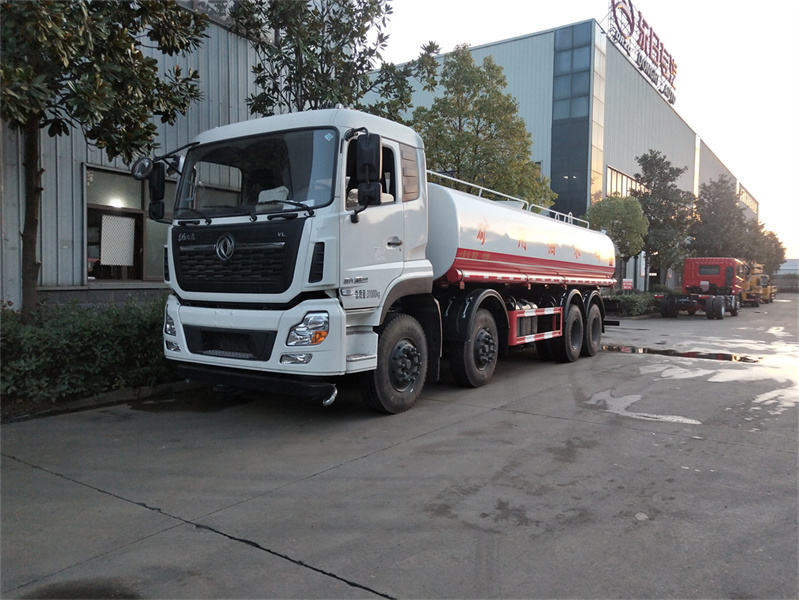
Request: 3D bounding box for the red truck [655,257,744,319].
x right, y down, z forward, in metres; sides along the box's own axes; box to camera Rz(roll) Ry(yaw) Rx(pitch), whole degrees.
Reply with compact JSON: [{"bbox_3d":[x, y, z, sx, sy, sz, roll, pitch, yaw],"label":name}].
[{"bbox_3d":[14.968,-0.560,28.568,2.500,3.020,8.700,2,2,36],"label":"red truck"}]

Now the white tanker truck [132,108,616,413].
[{"bbox_3d":[1.313,-0.431,10.263,2.600,3.220,10.650,2,2,35],"label":"white tanker truck"}]

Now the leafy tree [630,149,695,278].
[{"bbox_3d":[15.807,-4.076,34.595,3.900,9.810,3.900,2,2,35],"label":"leafy tree"}]

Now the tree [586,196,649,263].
[{"bbox_3d":[10.825,-2.172,28.634,3.300,6.140,3.300,2,2,35],"label":"tree"}]

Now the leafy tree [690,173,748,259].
[{"bbox_3d":[25.127,-4.589,45.386,4.800,10.600,4.800,2,2,35],"label":"leafy tree"}]

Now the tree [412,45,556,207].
[{"bbox_3d":[2.496,-3.235,16.908,4.400,8.570,4.400,2,2,35],"label":"tree"}]

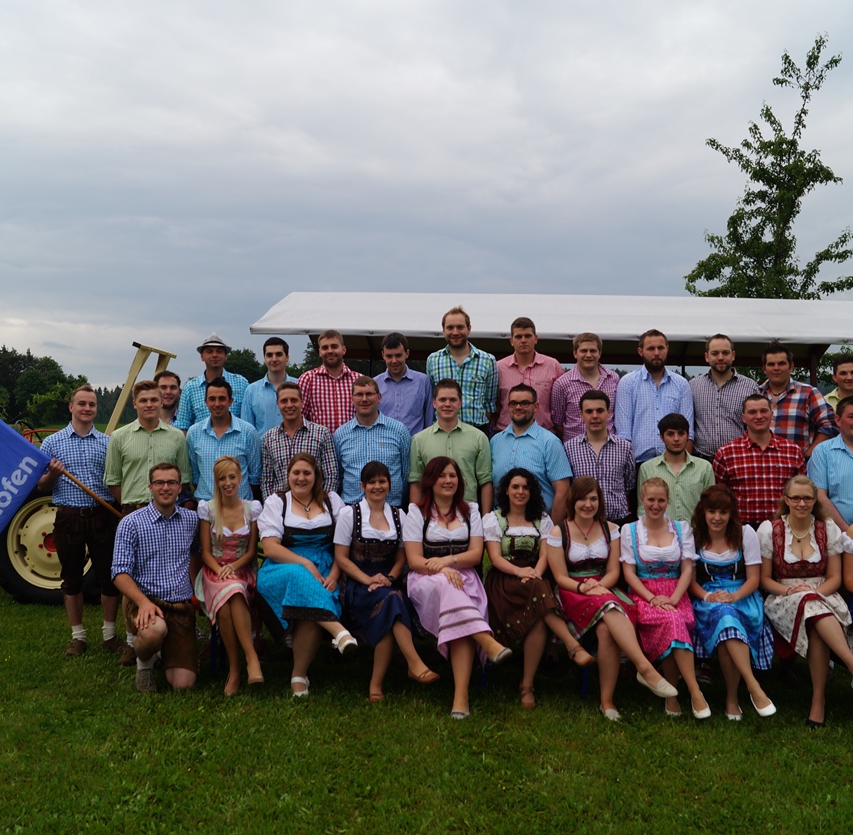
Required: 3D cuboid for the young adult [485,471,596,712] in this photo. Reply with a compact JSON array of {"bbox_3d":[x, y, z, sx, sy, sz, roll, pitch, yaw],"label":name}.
[{"bbox_3d":[0.622,0.937,5.420,0.570,1.262,0.820,1,1,-6],"label":"young adult"}]

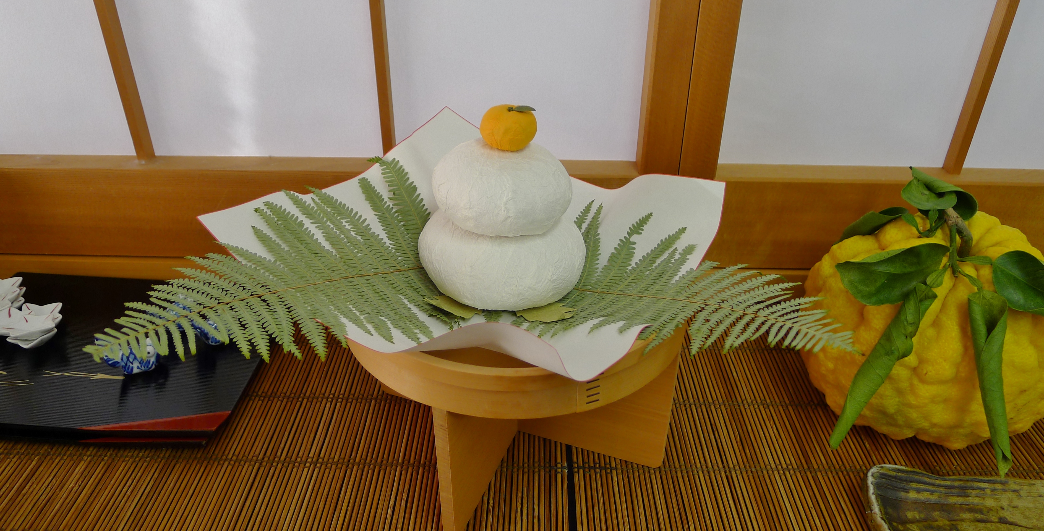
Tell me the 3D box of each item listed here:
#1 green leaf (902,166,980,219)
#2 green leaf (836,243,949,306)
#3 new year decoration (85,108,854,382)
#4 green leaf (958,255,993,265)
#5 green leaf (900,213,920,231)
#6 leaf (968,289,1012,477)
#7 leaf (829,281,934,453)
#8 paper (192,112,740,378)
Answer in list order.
[{"bbox_3d":[0.235,-0.040,0.392,0.040,0.026,0.025,1,29,0],"label":"green leaf"},{"bbox_3d":[0.215,0.003,0.407,0.060,0.015,0.032,-14,53,34],"label":"green leaf"},{"bbox_3d":[-0.026,-0.036,0.429,0.439,0.127,0.248,1,29,0],"label":"new year decoration"},{"bbox_3d":[0.249,-0.003,0.382,0.019,0.006,0.008,1,29,0],"label":"green leaf"},{"bbox_3d":[0.221,-0.024,0.395,0.012,0.011,0.011,12,31,19],"label":"green leaf"},{"bbox_3d":[0.263,0.068,0.387,0.021,0.113,0.017,-12,12,7],"label":"leaf"},{"bbox_3d":[0.205,0.061,0.399,0.021,0.109,0.018,19,18,-10],"label":"leaf"},{"bbox_3d":[-0.017,-0.024,0.428,0.238,0.074,0.239,14,32,23],"label":"paper"}]

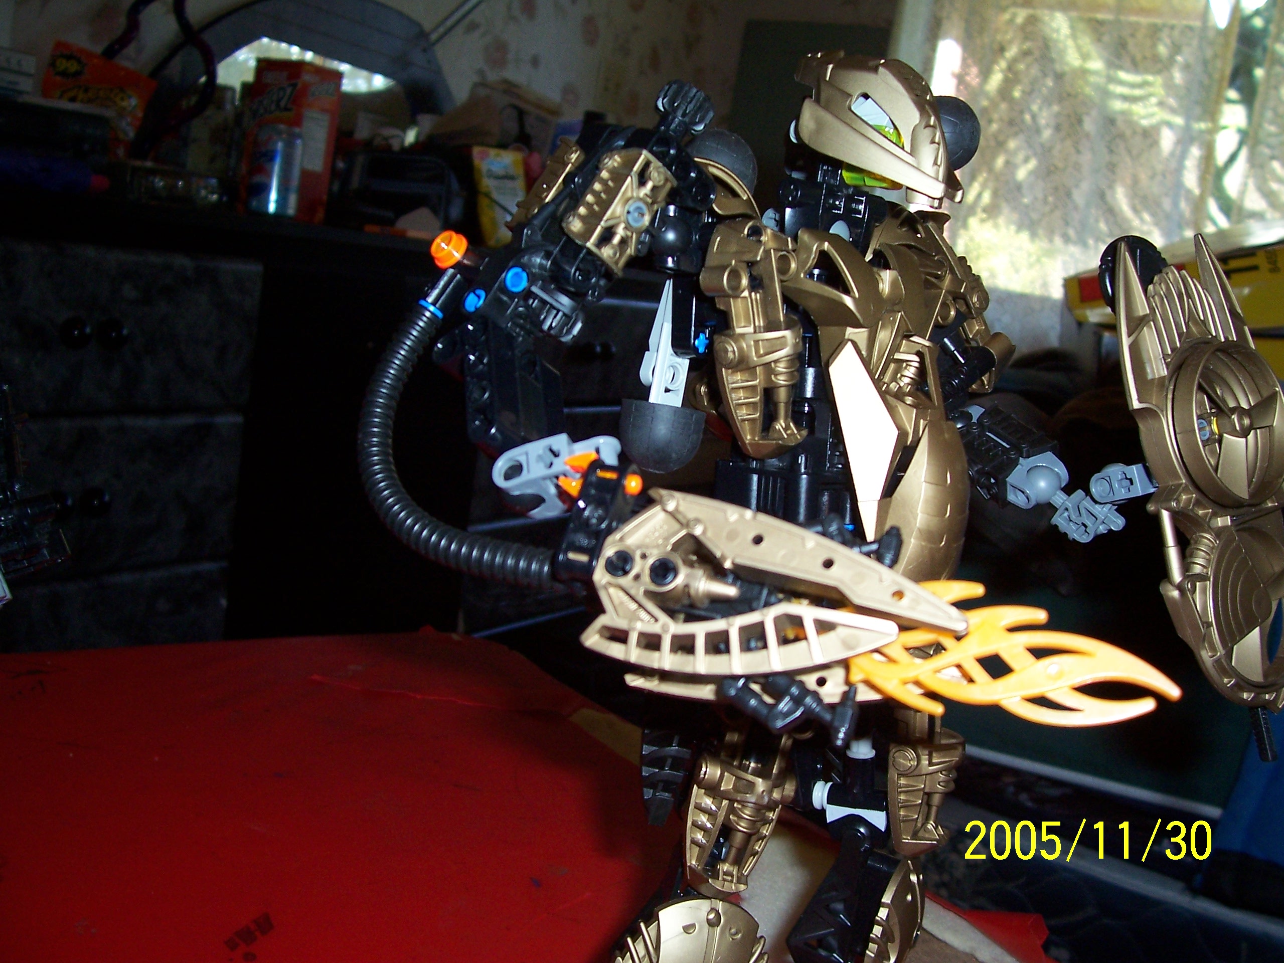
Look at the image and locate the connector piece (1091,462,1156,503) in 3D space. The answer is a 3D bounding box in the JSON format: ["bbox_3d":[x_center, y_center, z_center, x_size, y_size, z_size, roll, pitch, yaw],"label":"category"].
[{"bbox_3d":[0.126,0.000,0.330,0.010,0.011,0.022,-6,-4,-39],"label":"connector piece"}]

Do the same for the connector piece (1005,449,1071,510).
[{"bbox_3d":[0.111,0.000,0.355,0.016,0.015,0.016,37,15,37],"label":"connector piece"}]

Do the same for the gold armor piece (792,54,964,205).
[{"bbox_3d":[0.069,-0.101,0.365,0.043,0.036,0.031,21,16,23],"label":"gold armor piece"}]

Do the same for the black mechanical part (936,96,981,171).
[{"bbox_3d":[0.093,-0.107,0.388,0.023,0.023,0.019,-1,10,-39],"label":"black mechanical part"}]

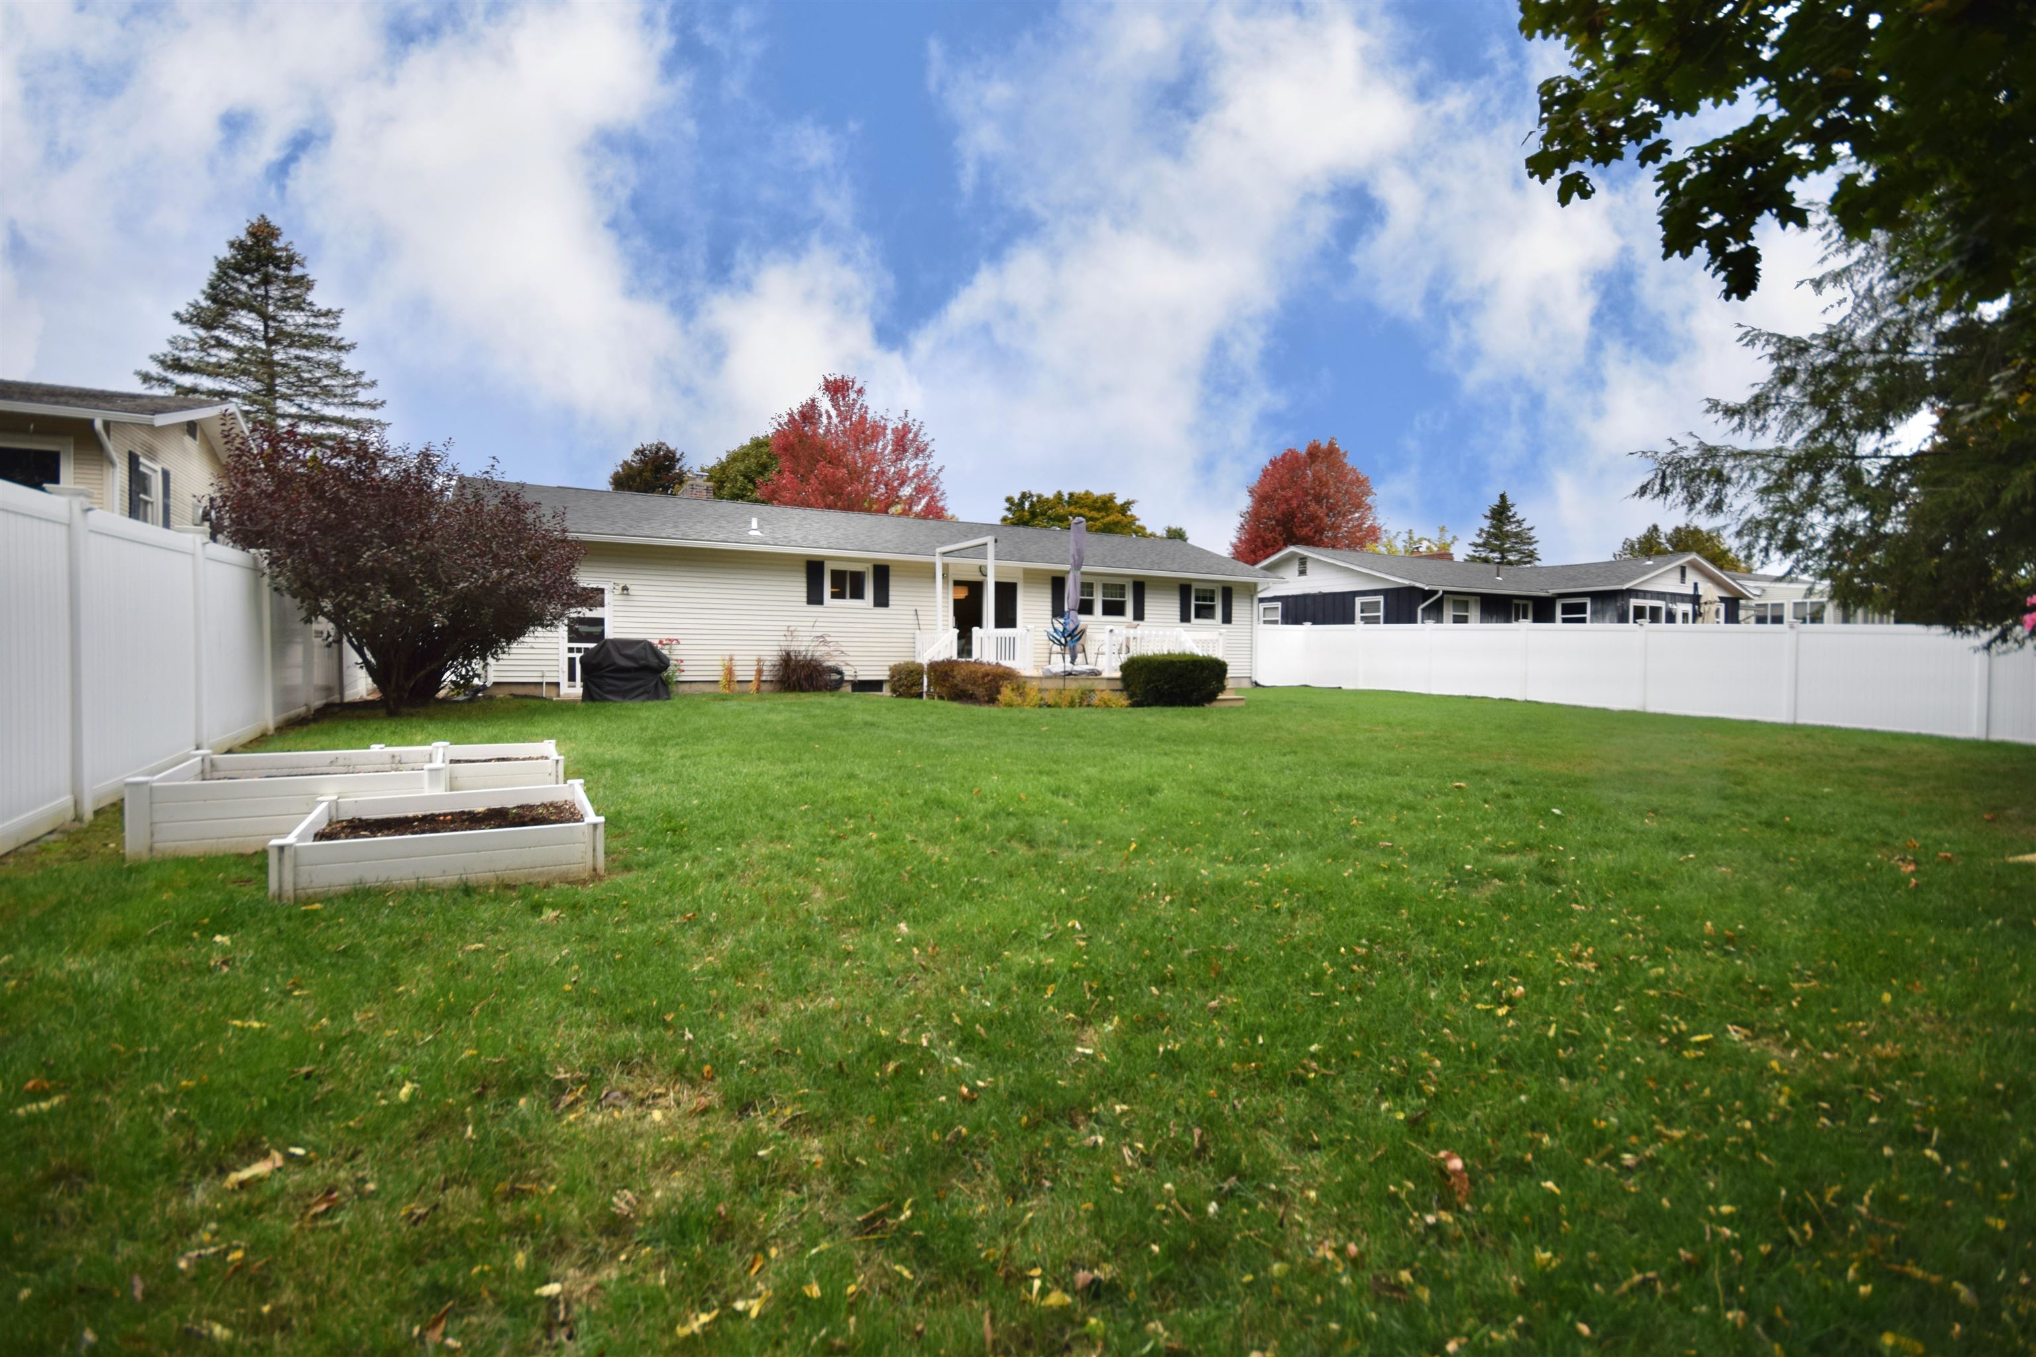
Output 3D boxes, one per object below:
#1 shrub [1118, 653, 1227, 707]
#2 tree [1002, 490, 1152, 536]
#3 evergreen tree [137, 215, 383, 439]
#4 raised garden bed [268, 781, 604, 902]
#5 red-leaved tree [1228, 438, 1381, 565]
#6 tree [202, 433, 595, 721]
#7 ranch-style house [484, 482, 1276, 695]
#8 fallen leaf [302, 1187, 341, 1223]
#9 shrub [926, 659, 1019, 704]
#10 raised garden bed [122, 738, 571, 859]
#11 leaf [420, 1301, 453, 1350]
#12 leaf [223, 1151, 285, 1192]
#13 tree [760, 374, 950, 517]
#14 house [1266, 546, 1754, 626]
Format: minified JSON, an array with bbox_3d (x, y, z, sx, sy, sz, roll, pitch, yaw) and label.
[{"bbox_3d":[3.003,0.005,16.510,1.800,1.020,1.250,0,2,-28],"label":"shrub"},{"bbox_3d":[3.468,-5.449,45.830,9.500,9.631,9.500,0,2,-28],"label":"tree"},{"bbox_3d":[-24.900,-7.800,28.000,7.200,15.100,7.200,0,1,0],"label":"evergreen tree"},{"bbox_3d":[-2.802,0.772,4.234,1.220,0.270,1.220,-1,2,-32],"label":"raised garden bed"},{"bbox_3d":[15.600,-6.900,46.000,7.900,12.400,7.900,0,1,0],"label":"red-leaved tree"},{"bbox_3d":[-8.100,-1.460,11.200,4.200,3.750,4.100,0,1,0],"label":"tree"},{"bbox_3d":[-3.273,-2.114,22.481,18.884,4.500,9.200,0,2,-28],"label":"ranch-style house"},{"bbox_3d":[-1.472,1.113,1.798,0.045,0.025,0.075,0,1,6],"label":"fallen leaf"},{"bbox_3d":[-0.893,0.039,16.713,1.450,0.820,1.400,0,2,-28],"label":"shrub"},{"bbox_3d":[-3.995,0.614,5.506,1.943,0.400,2.555,-1,2,-33],"label":"raised garden bed"},{"bbox_3d":[-1.032,1.147,1.510,0.042,0.030,0.080,0,1,-14],"label":"leaf"},{"bbox_3d":[-1.708,1.100,1.894,0.060,0.030,0.110,0,1,14],"label":"leaf"},{"bbox_3d":[-7.032,-6.879,36.777,8.800,12.884,8.500,0,2,-28],"label":"tree"},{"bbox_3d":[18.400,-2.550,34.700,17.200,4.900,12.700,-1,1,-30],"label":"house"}]

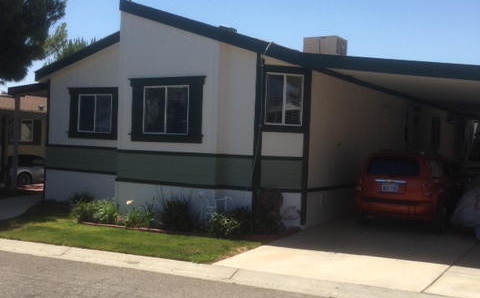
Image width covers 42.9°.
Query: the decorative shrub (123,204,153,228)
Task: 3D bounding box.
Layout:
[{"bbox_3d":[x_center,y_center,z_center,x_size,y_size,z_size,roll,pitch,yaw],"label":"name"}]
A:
[{"bbox_3d":[-2.000,1.296,11.949,0.580,0.430,0.500,2,0,31],"label":"decorative shrub"}]

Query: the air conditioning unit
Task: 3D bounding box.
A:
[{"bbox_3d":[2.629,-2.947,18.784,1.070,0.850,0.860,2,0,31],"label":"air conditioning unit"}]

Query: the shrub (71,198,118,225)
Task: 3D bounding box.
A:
[{"bbox_3d":[-2.972,1.242,12.499,0.950,0.480,0.700,2,0,31],"label":"shrub"}]

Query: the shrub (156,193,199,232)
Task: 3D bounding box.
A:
[{"bbox_3d":[-1.166,1.184,11.598,0.760,0.680,0.700,2,0,0],"label":"shrub"}]

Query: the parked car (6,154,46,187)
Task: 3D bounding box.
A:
[{"bbox_3d":[-8.960,0.923,26.741,1.800,1.450,4.500,2,0,31],"label":"parked car"}]

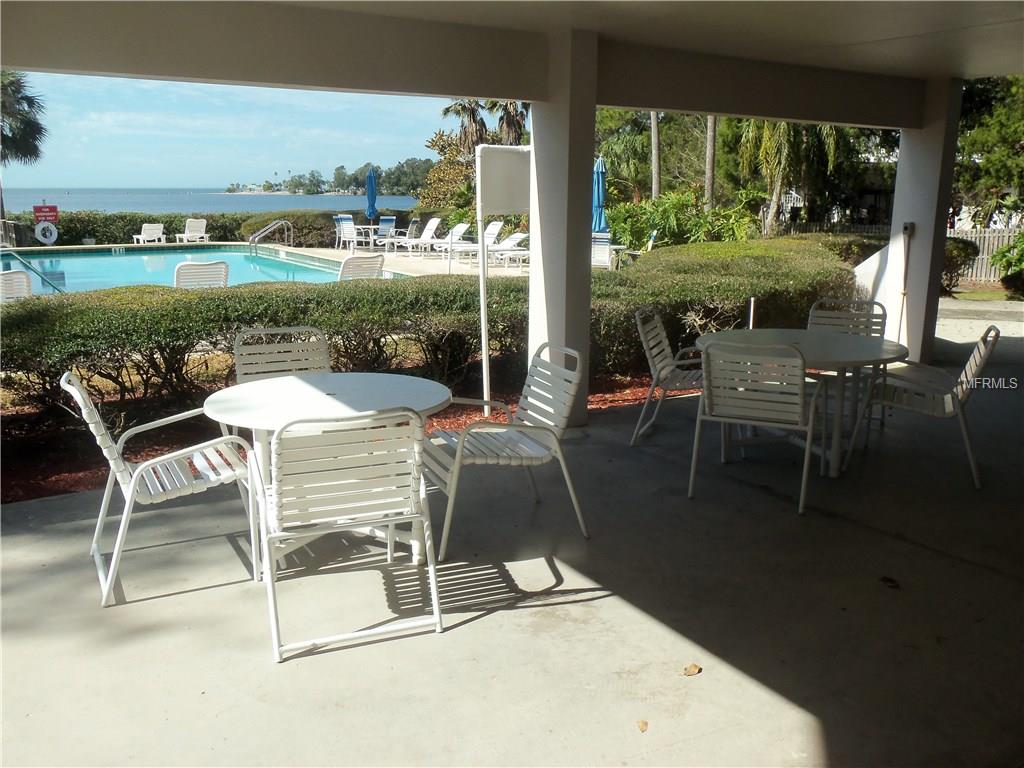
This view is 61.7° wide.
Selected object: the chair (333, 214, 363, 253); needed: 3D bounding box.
[{"bbox_3d":[-4.697,-4.434,25.153,0.680,0.990,0.600,-13,18,-44],"label":"chair"}]

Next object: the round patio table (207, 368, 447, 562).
[{"bbox_3d":[-0.810,0.403,3.856,1.030,0.700,1.030,0,13,0],"label":"round patio table"}]

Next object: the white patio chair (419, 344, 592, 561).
[{"bbox_3d":[-0.080,0.271,4.034,0.730,0.880,0.570,-5,14,-21],"label":"white patio chair"}]

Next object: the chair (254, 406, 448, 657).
[{"bbox_3d":[-0.673,0.457,3.305,0.590,0.860,0.700,-5,14,-20],"label":"chair"}]

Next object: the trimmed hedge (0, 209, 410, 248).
[{"bbox_3d":[-9.831,-5.155,28.137,13.600,1.050,2.000,0,13,0],"label":"trimmed hedge"}]

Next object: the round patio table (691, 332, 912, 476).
[{"bbox_3d":[1.716,0.098,5.243,1.210,0.700,1.210,0,13,0],"label":"round patio table"}]

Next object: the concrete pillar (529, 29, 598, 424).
[{"bbox_3d":[0.325,-1.007,5.861,0.200,2.580,0.460,-8,15,-31],"label":"concrete pillar"}]

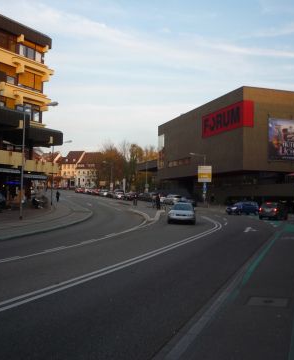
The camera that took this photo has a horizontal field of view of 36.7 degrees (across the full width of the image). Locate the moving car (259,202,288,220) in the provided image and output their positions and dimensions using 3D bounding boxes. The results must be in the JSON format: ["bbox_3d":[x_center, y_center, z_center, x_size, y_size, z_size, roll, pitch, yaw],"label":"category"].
[{"bbox_3d":[11.200,2.679,38.900,1.780,1.520,4.300,0,-3,25],"label":"moving car"}]

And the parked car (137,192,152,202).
[{"bbox_3d":[-0.316,2.745,70.000,1.770,1.470,4.300,2,-3,-20],"label":"parked car"}]

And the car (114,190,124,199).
[{"bbox_3d":[-4.968,2.617,79.000,1.800,1.750,4.400,1,-3,-15],"label":"car"}]

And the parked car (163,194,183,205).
[{"bbox_3d":[3.423,2.823,62.000,1.780,1.500,4.350,2,-3,-21],"label":"parked car"}]

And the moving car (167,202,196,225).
[{"bbox_3d":[2.500,2.222,30.200,1.750,1.420,4.400,0,-2,7],"label":"moving car"}]

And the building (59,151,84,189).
[{"bbox_3d":[-27.018,-3.469,162.000,7.300,13.600,9.500,0,-3,19],"label":"building"}]

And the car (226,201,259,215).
[{"bbox_3d":[11.300,3.106,49.500,4.400,1.550,1.800,2,-3,-28],"label":"car"}]

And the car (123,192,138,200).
[{"bbox_3d":[-2.789,2.840,75.000,1.760,1.470,4.300,2,-3,-18],"label":"car"}]

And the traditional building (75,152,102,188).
[{"bbox_3d":[-19.815,-3.255,157.000,10.000,13.000,9.500,0,-3,19],"label":"traditional building"}]

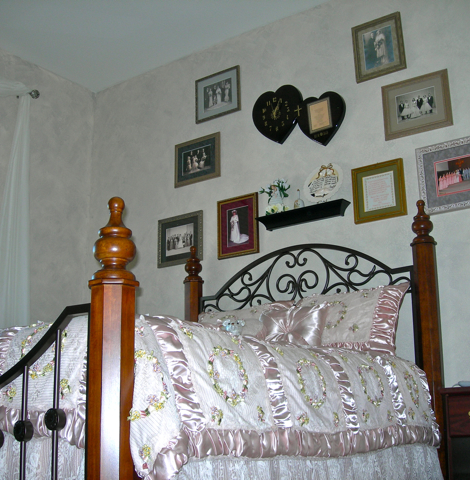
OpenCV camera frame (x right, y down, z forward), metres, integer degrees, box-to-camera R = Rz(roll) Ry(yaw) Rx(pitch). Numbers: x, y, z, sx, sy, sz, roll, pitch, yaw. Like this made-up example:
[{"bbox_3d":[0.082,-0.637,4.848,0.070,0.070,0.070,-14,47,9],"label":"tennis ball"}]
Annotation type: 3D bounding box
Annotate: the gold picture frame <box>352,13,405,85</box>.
[{"bbox_3d":[0.859,-1.143,4.193,0.312,0.369,0.028,-11,-17,34],"label":"gold picture frame"}]

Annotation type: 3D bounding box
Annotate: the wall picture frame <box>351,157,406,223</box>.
[{"bbox_3d":[0.808,-0.266,3.925,0.298,0.326,0.025,-11,-16,33],"label":"wall picture frame"}]

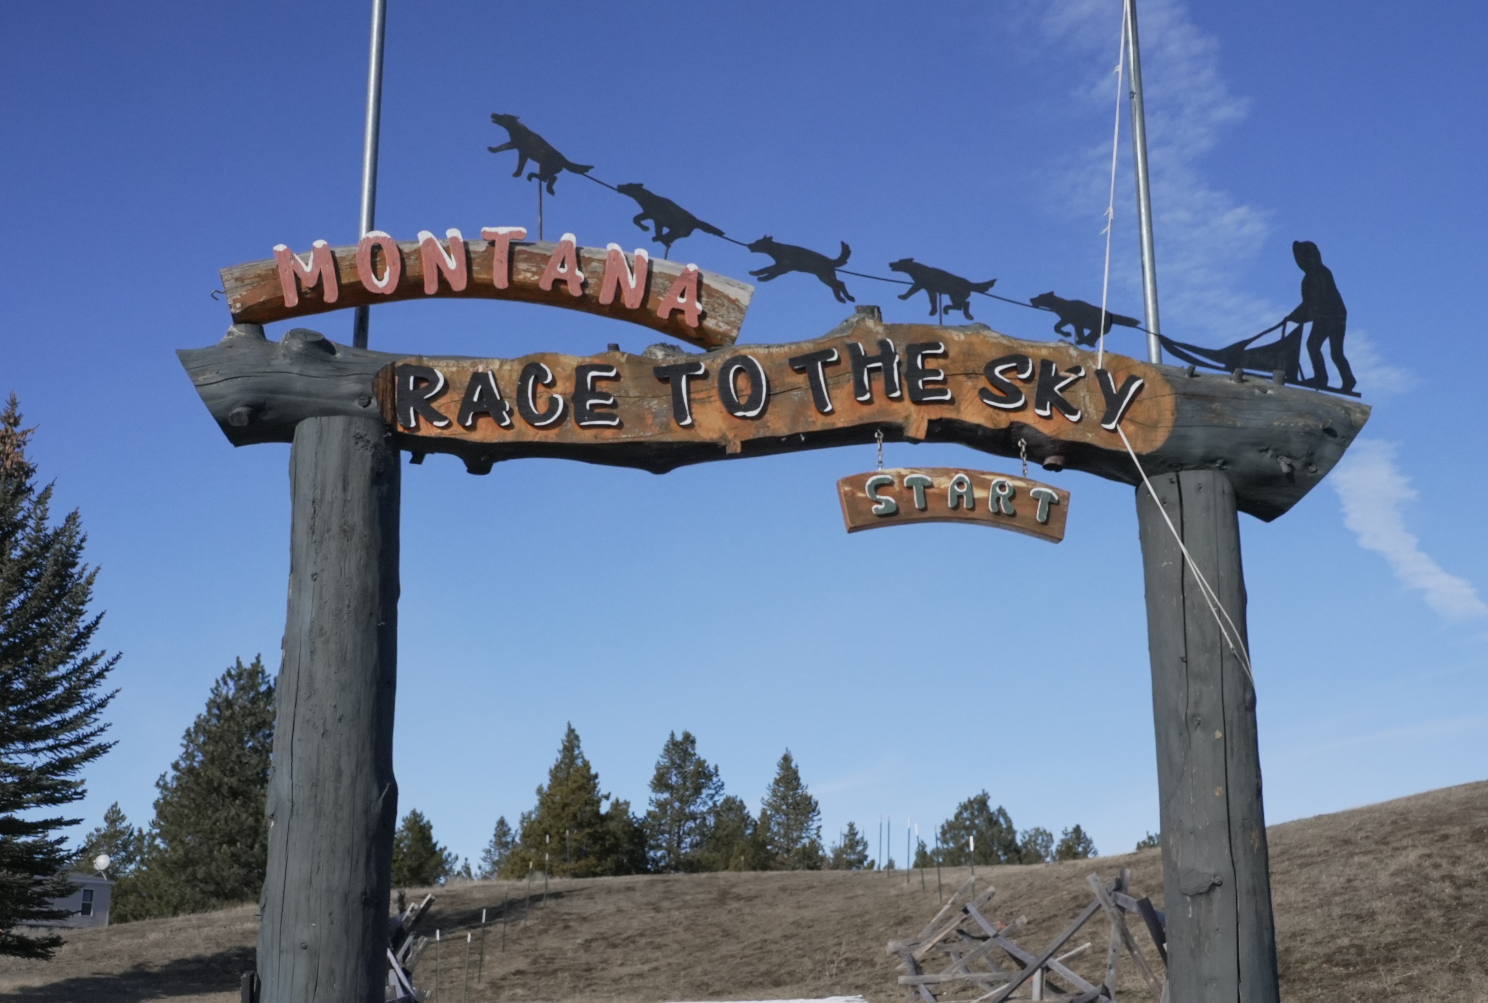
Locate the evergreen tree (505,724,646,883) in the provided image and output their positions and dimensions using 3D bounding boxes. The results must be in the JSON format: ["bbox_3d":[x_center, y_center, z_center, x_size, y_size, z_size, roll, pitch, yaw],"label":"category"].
[{"bbox_3d":[-7.192,12.784,74.109,5.803,6.812,5.803,0,-14,0],"label":"evergreen tree"}]

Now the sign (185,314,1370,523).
[{"bbox_3d":[0.254,-0.380,6.780,4.705,0.808,0.450,2,-14,-10],"label":"sign"}]

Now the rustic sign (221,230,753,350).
[{"bbox_3d":[-0.945,-0.801,6.637,1.999,0.393,0.250,2,-14,-10],"label":"rustic sign"}]

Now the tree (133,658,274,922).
[{"bbox_3d":[-21.701,12.492,77.292,9.312,11.530,9.312,0,-14,0],"label":"tree"}]

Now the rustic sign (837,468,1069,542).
[{"bbox_3d":[0.807,0.005,6.752,0.915,0.276,0.075,2,-14,-10],"label":"rustic sign"}]

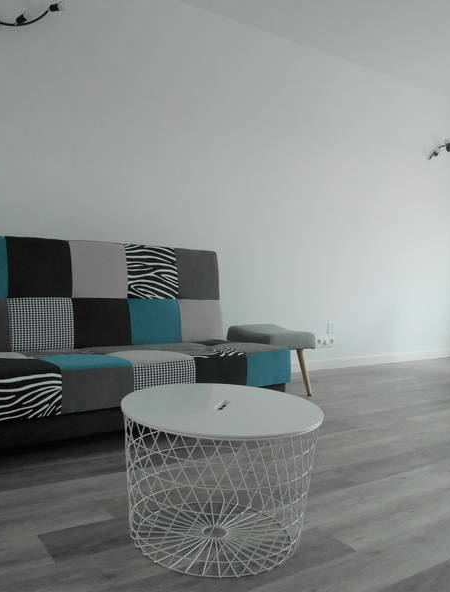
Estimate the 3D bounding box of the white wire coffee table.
[{"bbox_3d":[-0.018,0.534,1.673,0.610,0.415,0.610,3,3,0],"label":"white wire coffee table"}]

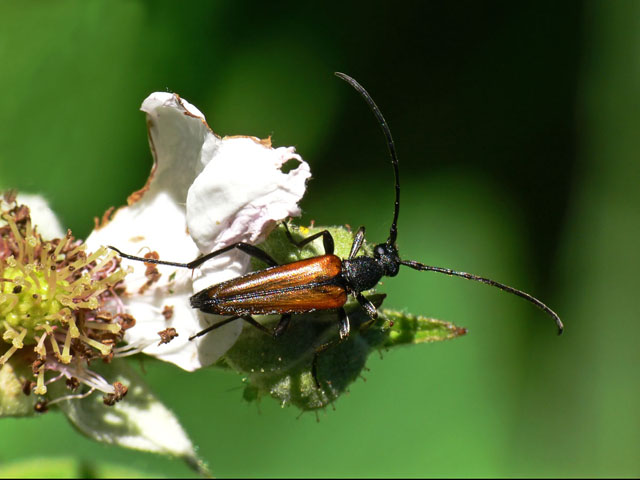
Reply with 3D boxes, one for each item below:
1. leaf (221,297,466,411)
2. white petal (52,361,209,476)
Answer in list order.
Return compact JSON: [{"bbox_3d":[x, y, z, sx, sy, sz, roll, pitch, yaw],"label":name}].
[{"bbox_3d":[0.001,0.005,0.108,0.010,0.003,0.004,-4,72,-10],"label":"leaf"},{"bbox_3d":[-0.008,0.008,0.109,0.003,0.008,0.002,-53,13,-10],"label":"white petal"}]

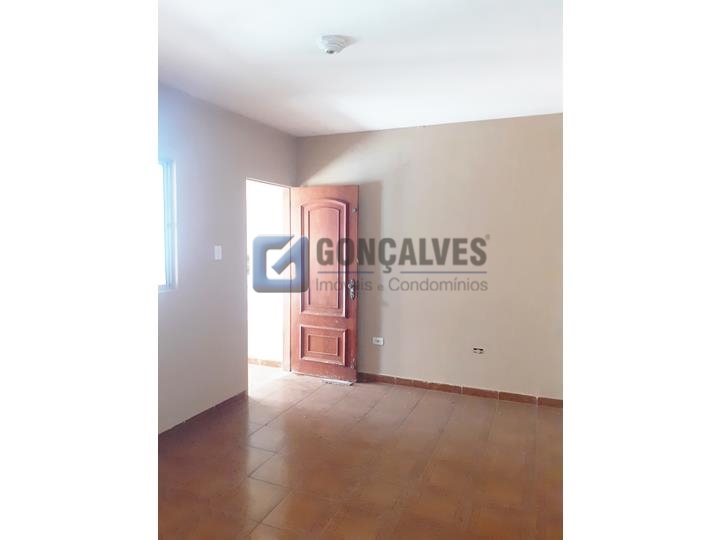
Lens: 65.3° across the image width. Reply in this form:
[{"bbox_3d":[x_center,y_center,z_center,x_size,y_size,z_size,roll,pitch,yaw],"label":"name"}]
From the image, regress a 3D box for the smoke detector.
[{"bbox_3d":[-0.146,-1.235,3.100,0.185,0.066,0.185,0,4,0],"label":"smoke detector"}]

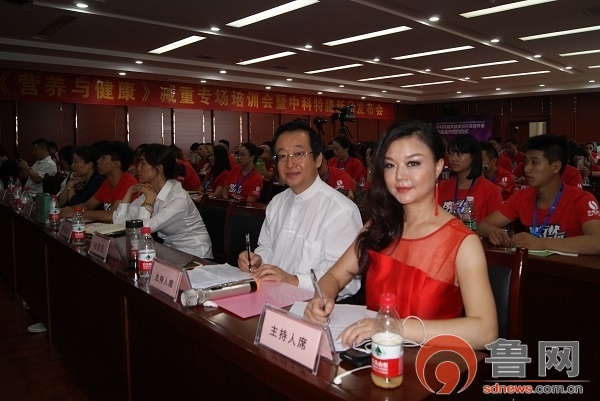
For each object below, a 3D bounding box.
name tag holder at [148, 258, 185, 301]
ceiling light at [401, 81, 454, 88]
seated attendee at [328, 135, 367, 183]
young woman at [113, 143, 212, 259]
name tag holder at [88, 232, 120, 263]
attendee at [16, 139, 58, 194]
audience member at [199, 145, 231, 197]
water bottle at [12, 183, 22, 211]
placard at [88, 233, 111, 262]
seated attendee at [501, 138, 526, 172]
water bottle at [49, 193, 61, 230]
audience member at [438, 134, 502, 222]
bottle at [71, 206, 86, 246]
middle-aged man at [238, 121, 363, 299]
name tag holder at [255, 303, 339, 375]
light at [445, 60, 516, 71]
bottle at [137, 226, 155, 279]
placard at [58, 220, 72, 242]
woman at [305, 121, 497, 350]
[{"bbox_3d":[-0.422,0.251,1.461,0.072,0.098,0.200,-7,11,-43],"label":"name tag holder"},{"bbox_3d":[4.931,-4.539,17.516,0.280,0.080,2.300,-7,11,-43],"label":"ceiling light"},{"bbox_3d":[0.480,-0.022,4.779,0.670,1.297,0.470,-7,10,-42],"label":"seated attendee"},{"bbox_3d":[-0.755,0.322,2.343,0.700,1.232,0.470,-5,9,-35],"label":"young woman"},{"bbox_3d":[-0.829,0.191,1.904,0.072,0.098,0.200,-7,11,-42],"label":"name tag holder"},{"bbox_3d":[-2.794,0.021,4.647,0.700,1.282,0.480,-7,10,-42],"label":"attendee"},{"bbox_3d":[-0.777,0.089,4.120,0.650,1.170,0.480,-7,11,-43],"label":"audience member"},{"bbox_3d":[-2.130,-0.024,3.394,0.060,0.175,0.060,-7,10,-42],"label":"water bottle"},{"bbox_3d":[-0.831,0.193,1.926,0.075,0.094,0.205,-7,10,-42],"label":"placard"},{"bbox_3d":[2.883,-0.208,6.251,0.480,1.272,0.670,6,10,42],"label":"seated attendee"},{"bbox_3d":[-1.422,0.052,2.612,0.061,0.184,0.061,-7,11,-43],"label":"water bottle"},{"bbox_3d":[0.886,0.265,2.539,0.670,1.278,0.470,-7,10,-42],"label":"audience member"},{"bbox_3d":[-1.064,0.123,2.165,0.060,0.175,0.060,-7,10,-42],"label":"bottle"},{"bbox_3d":[0.005,0.373,1.673,0.560,1.300,0.680,6,10,39],"label":"middle-aged man"},{"bbox_3d":[-0.013,0.308,1.039,0.072,0.098,0.202,-7,11,-43],"label":"name tag holder"},{"bbox_3d":[4.784,-3.637,12.095,0.280,0.080,1.960,-7,10,-42],"label":"light"},{"bbox_3d":[-0.558,0.187,1.632,0.060,0.175,0.060,-7,10,-42],"label":"bottle"},{"bbox_3d":[-1.161,0.150,2.286,0.075,0.094,0.205,-7,10,-42],"label":"placard"},{"bbox_3d":[0.251,0.427,1.235,0.500,1.287,0.650,4,8,33],"label":"woman"}]

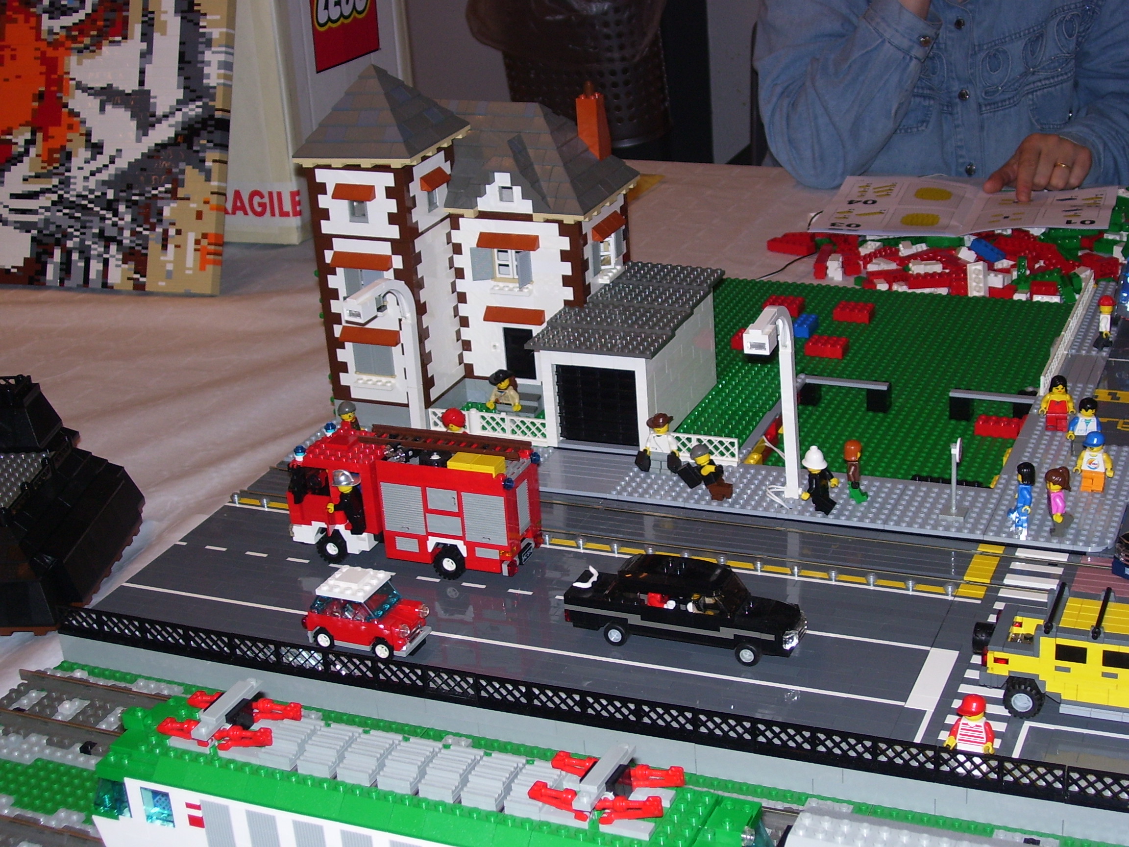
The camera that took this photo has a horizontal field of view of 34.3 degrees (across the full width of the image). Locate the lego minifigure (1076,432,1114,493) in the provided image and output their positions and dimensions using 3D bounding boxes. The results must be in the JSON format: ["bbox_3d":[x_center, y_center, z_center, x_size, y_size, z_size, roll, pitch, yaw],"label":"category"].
[{"bbox_3d":[0.345,0.025,1.185,0.025,0.042,0.015,6,25,23],"label":"lego minifigure"}]

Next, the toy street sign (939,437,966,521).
[{"bbox_3d":[0.249,0.034,1.165,0.016,0.055,0.016,6,25,23],"label":"toy street sign"}]

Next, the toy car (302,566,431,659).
[{"bbox_3d":[-0.118,0.112,1.091,0.071,0.040,0.034,6,25,23],"label":"toy car"}]

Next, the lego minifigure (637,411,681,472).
[{"bbox_3d":[0.066,0.015,1.267,0.033,0.044,0.019,6,25,23],"label":"lego minifigure"}]

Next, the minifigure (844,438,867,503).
[{"bbox_3d":[0.191,0.031,1.200,0.015,0.042,0.024,2,23,15],"label":"minifigure"}]

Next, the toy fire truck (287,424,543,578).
[{"bbox_3d":[-0.096,0.049,1.175,0.165,0.083,0.050,6,25,23],"label":"toy fire truck"}]

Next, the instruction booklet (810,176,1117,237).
[{"bbox_3d":[0.407,-0.225,1.848,0.292,0.018,0.202,4,22,20],"label":"instruction booklet"}]

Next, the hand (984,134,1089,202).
[{"bbox_3d":[0.491,-0.269,1.868,0.102,0.063,0.110,8,26,28],"label":"hand"}]

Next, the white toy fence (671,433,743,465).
[{"bbox_3d":[0.093,0.016,1.283,0.063,0.020,0.008,6,25,23],"label":"white toy fence"}]

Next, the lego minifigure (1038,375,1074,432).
[{"bbox_3d":[0.346,-0.015,1.280,0.025,0.042,0.015,4,24,19],"label":"lego minifigure"}]

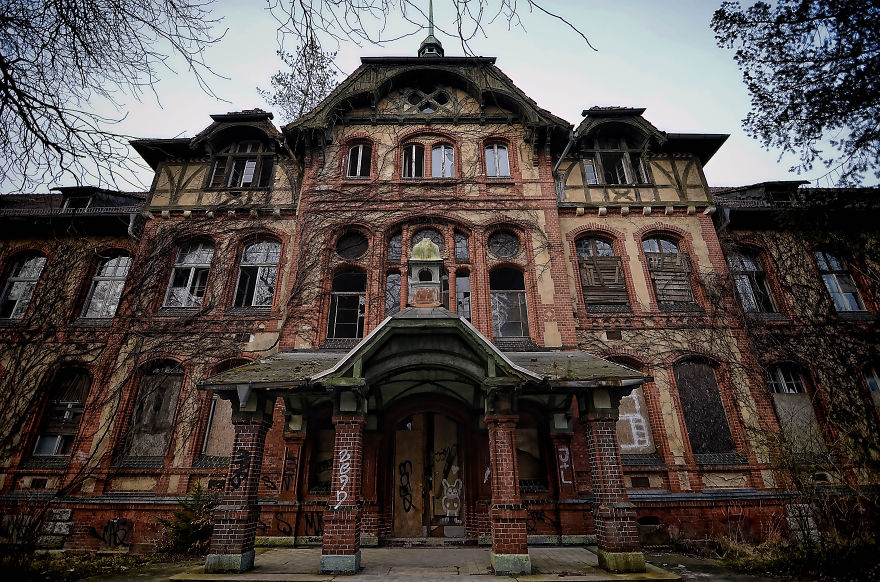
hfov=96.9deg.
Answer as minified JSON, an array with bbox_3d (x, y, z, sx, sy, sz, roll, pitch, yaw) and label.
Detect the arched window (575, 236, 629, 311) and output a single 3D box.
[{"bbox_3d":[5.278,-0.662,12.986,1.340,2.440,0.220,0,-22,0],"label":"arched window"}]

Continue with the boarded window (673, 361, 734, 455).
[{"bbox_3d":[7.624,3.343,11.400,1.320,2.560,0.220,0,-22,0],"label":"boarded window"}]

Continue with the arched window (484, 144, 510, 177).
[{"bbox_3d":[2.082,-4.789,14.219,0.862,1.611,0.250,0,-23,0],"label":"arched window"}]

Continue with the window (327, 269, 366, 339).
[{"bbox_3d":[-2.845,0.355,12.106,1.126,2.342,0.250,0,-23,0],"label":"window"}]

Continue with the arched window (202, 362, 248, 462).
[{"bbox_3d":[-5.994,3.358,11.437,1.320,2.799,0.250,0,-23,0],"label":"arched window"}]

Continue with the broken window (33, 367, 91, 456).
[{"bbox_3d":[-11.951,3.783,12.446,1.145,2.762,0.250,0,-23,0],"label":"broken window"}]

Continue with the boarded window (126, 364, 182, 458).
[{"bbox_3d":[-8.256,3.419,11.340,1.330,2.560,0.220,0,-22,0],"label":"boarded window"}]

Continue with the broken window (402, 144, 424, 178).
[{"bbox_3d":[-0.950,-4.723,14.188,0.774,1.559,0.250,0,-23,0],"label":"broken window"}]

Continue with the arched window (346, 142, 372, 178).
[{"bbox_3d":[-2.900,-4.767,14.205,0.836,1.655,0.250,0,-23,0],"label":"arched window"}]

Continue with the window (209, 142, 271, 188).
[{"bbox_3d":[-7.267,-4.667,14.359,2.100,2.120,0.250,0,-22,0],"label":"window"}]

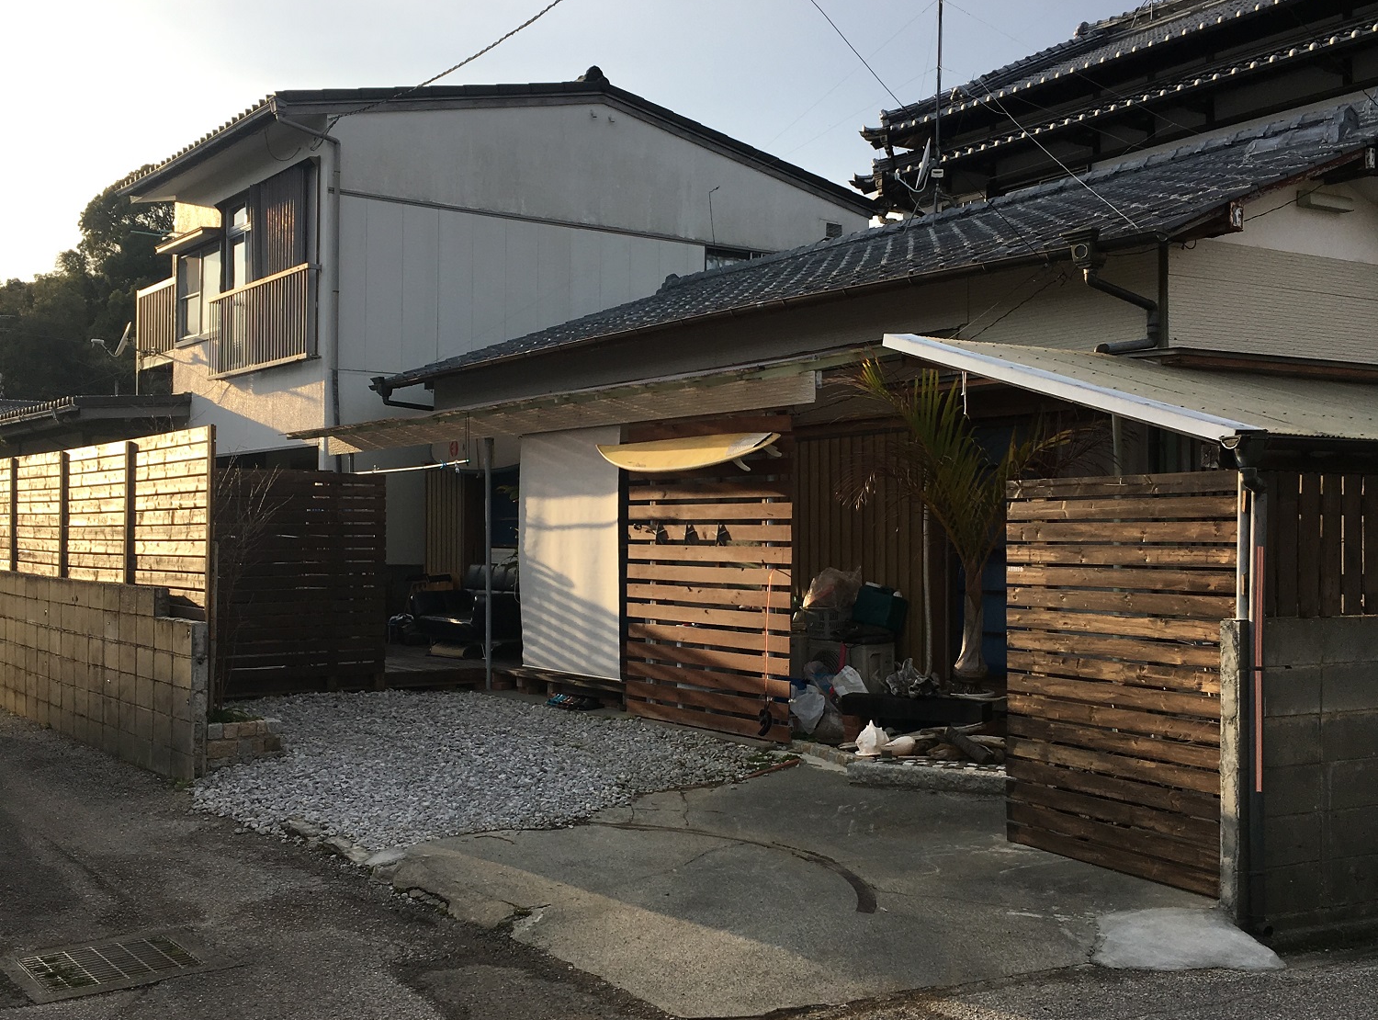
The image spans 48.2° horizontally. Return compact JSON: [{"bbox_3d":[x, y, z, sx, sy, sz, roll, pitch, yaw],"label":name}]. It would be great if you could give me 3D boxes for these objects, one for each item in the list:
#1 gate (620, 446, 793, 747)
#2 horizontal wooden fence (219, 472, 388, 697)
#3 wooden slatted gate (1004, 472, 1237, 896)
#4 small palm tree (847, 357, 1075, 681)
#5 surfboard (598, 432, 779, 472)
[{"bbox_3d":[0.100,0.430,9.610,0.060,1.830,1.710,0,-1,-36],"label":"gate"},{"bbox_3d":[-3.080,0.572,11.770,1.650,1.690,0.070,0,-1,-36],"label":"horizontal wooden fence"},{"bbox_3d":[1.870,0.717,6.785,0.060,1.730,1.420,0,-1,-28],"label":"wooden slatted gate"},{"bbox_3d":[1.680,0.065,9.200,1.450,1.970,1.400,0,-1,0],"label":"small palm tree"},{"bbox_3d":[-0.050,-0.340,9.280,0.520,0.160,1.880,-27,15,-33],"label":"surfboard"}]

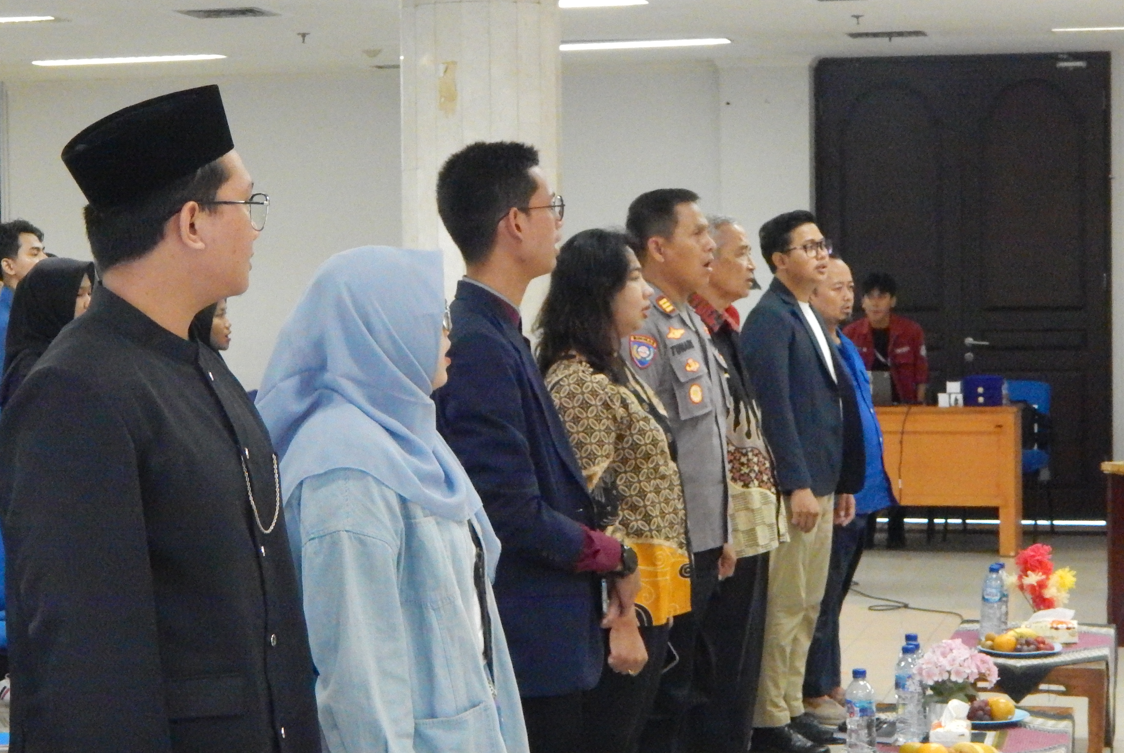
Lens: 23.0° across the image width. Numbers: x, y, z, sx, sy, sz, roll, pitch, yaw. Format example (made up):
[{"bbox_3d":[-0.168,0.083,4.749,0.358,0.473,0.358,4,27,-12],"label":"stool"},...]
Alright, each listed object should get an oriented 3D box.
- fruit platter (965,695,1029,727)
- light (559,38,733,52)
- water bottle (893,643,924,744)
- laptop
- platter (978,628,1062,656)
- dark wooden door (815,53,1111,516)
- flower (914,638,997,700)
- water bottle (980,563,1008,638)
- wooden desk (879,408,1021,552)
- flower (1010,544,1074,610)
[{"bbox_3d":[1.064,0.845,7.032,0.258,0.076,0.258,0,3,13],"label":"fruit platter"},{"bbox_3d":[0.290,-1.801,14.808,1.220,0.080,0.300,0,3,14],"label":"light"},{"bbox_3d":[0.852,0.781,6.773,0.066,0.232,0.066,0,3,13],"label":"water bottle"},{"bbox_3d":[1.582,0.060,14.417,0.330,0.190,0.270,0,3,13],"label":"laptop"},{"bbox_3d":[1.362,0.786,8.202,0.255,0.076,0.255,0,3,13],"label":"platter"},{"bbox_3d":[2.281,-0.509,15.754,1.668,2.640,0.080,0,3,13],"label":"dark wooden door"},{"bbox_3d":[0.982,0.730,6.880,0.205,0.160,0.185,0,3,13],"label":"flower"},{"bbox_3d":[1.329,0.694,8.497,0.066,0.232,0.066,0,3,13],"label":"water bottle"},{"bbox_3d":[1.769,0.525,14.609,1.280,0.765,0.650,0,3,13],"label":"wooden desk"},{"bbox_3d":[1.489,0.627,8.550,0.195,0.220,0.170,0,3,13],"label":"flower"}]

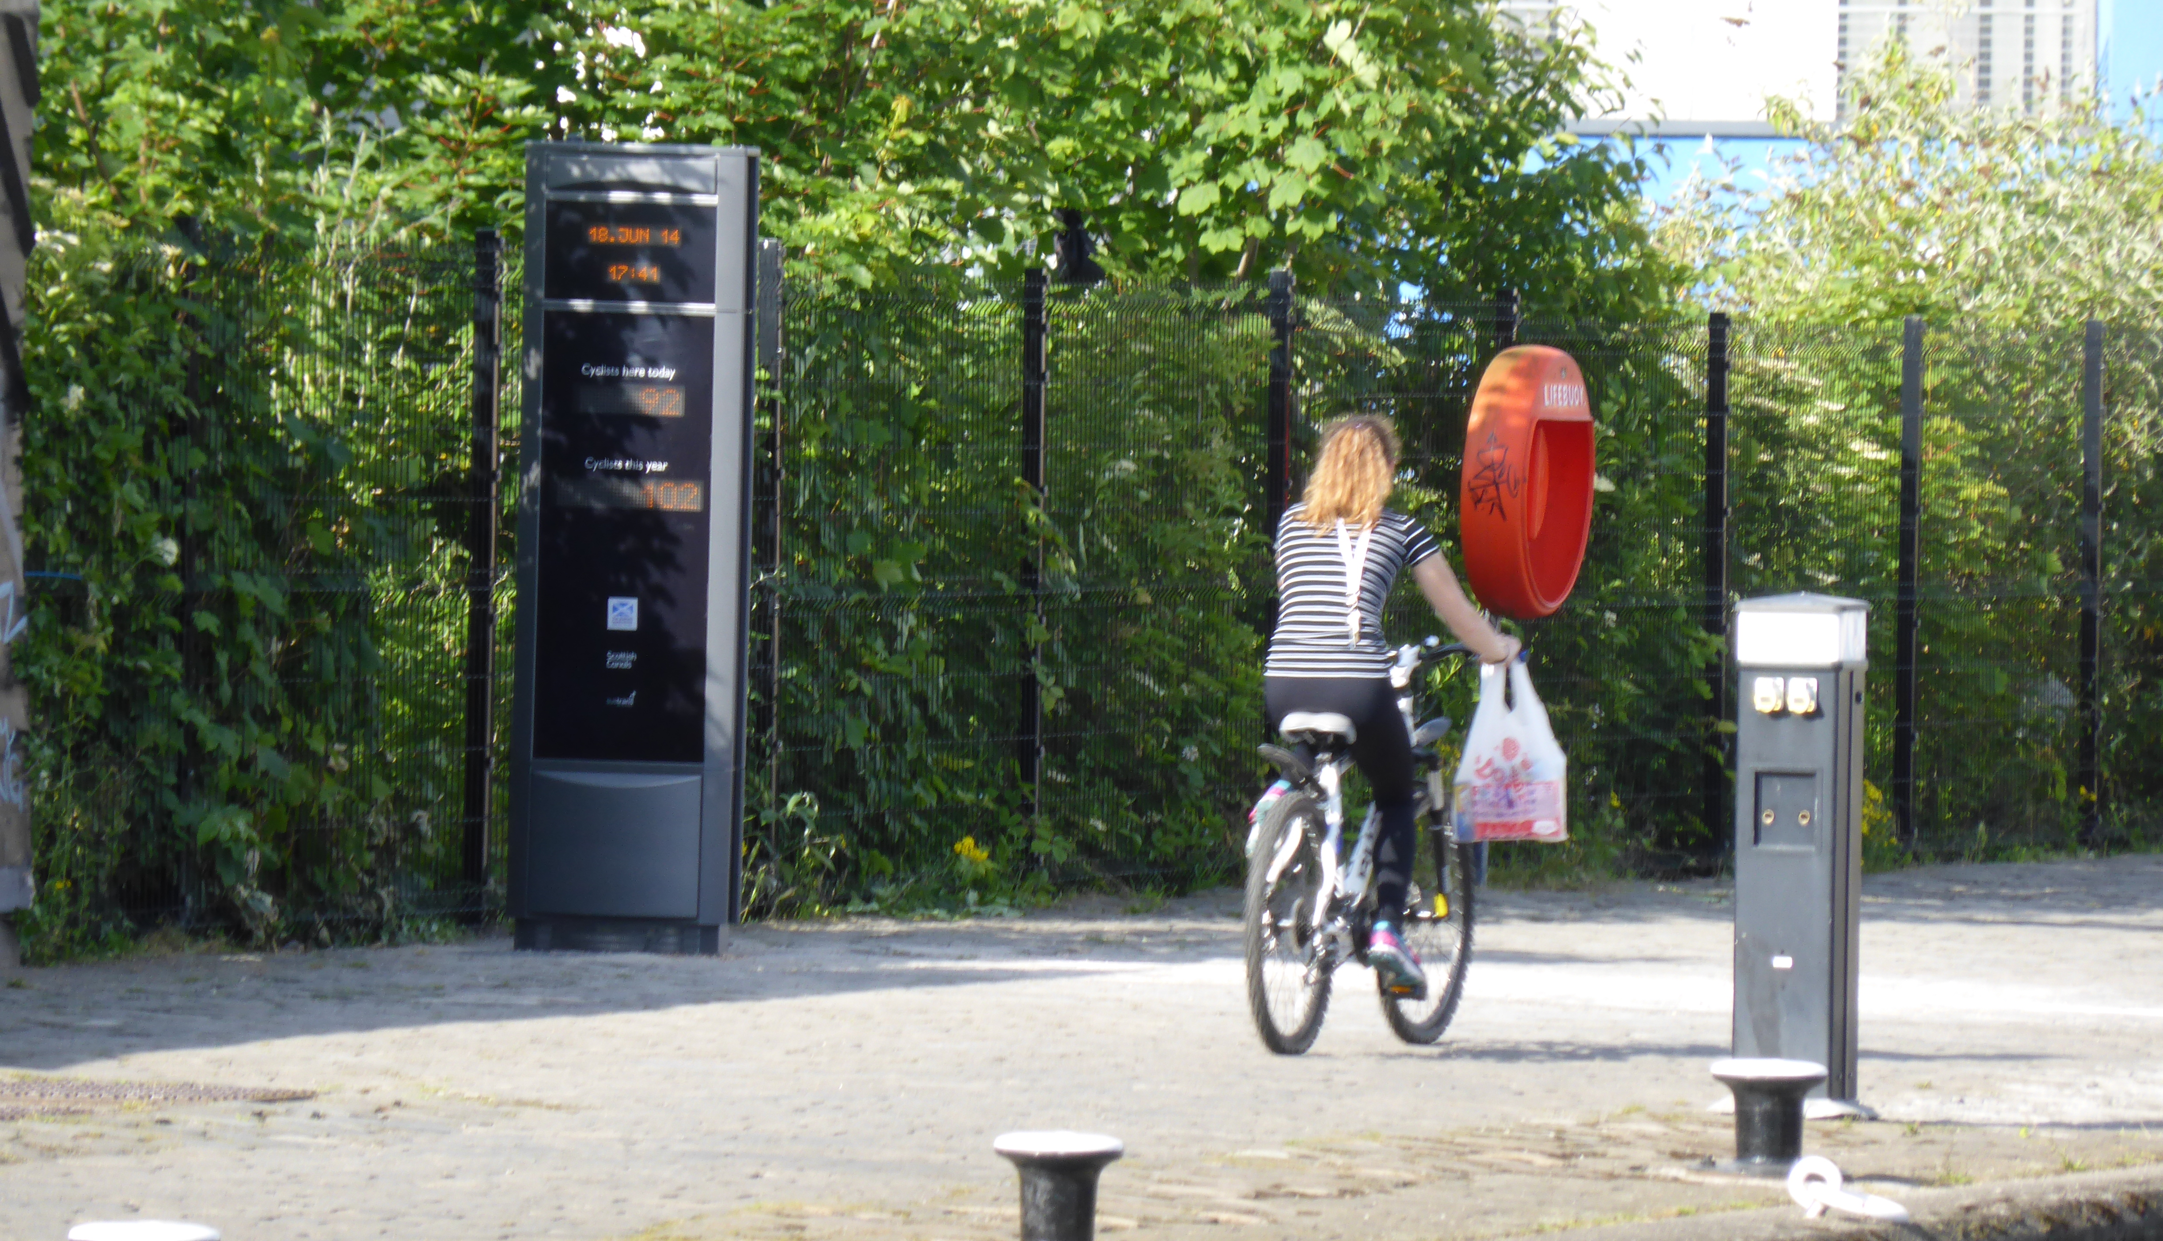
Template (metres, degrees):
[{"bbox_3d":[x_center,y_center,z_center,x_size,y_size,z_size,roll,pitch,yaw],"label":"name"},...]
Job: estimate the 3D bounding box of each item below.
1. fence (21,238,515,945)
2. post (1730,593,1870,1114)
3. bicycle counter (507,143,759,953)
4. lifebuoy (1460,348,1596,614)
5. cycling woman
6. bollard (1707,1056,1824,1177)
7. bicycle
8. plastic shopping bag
[{"bbox_3d":[-2.180,-0.089,52.850,0.090,1.900,3.950,1,1,17],"label":"fence"},{"bbox_3d":[1.731,0.552,47.000,0.280,1.240,0.280,1,1,17],"label":"post"},{"bbox_3d":[-1.208,-0.195,52.800,0.610,2.170,0.190,1,1,17],"label":"bicycle counter"},{"bbox_3d":[1.437,-0.444,62.800,0.230,0.880,0.830,1,1,17],"label":"lifebuoy"},{"bbox_3d":[0.740,0.218,49.900,0.550,1.500,0.800,1,1,18],"label":"cycling woman"},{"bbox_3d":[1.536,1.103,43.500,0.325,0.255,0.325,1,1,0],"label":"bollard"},{"bbox_3d":[0.710,0.569,49.900,0.600,1.040,1.700,1,1,18],"label":"bicycle"},{"bbox_3d":[1.101,0.334,50.100,0.270,0.470,0.150,1,1,-20],"label":"plastic shopping bag"}]

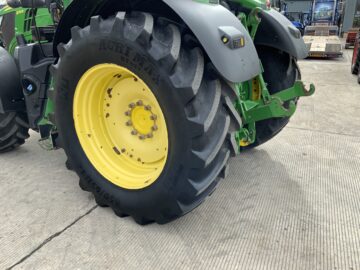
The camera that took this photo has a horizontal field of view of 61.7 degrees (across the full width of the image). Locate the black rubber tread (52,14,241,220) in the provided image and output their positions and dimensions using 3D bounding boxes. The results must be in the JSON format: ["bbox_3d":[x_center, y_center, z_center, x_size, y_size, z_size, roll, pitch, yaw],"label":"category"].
[{"bbox_3d":[-0.395,-0.159,2.829,1.890,1.840,0.640,11,22,32],"label":"black rubber tread"}]

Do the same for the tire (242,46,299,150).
[{"bbox_3d":[0.739,-0.723,4.455,1.890,1.840,0.640,11,22,32],"label":"tire"}]

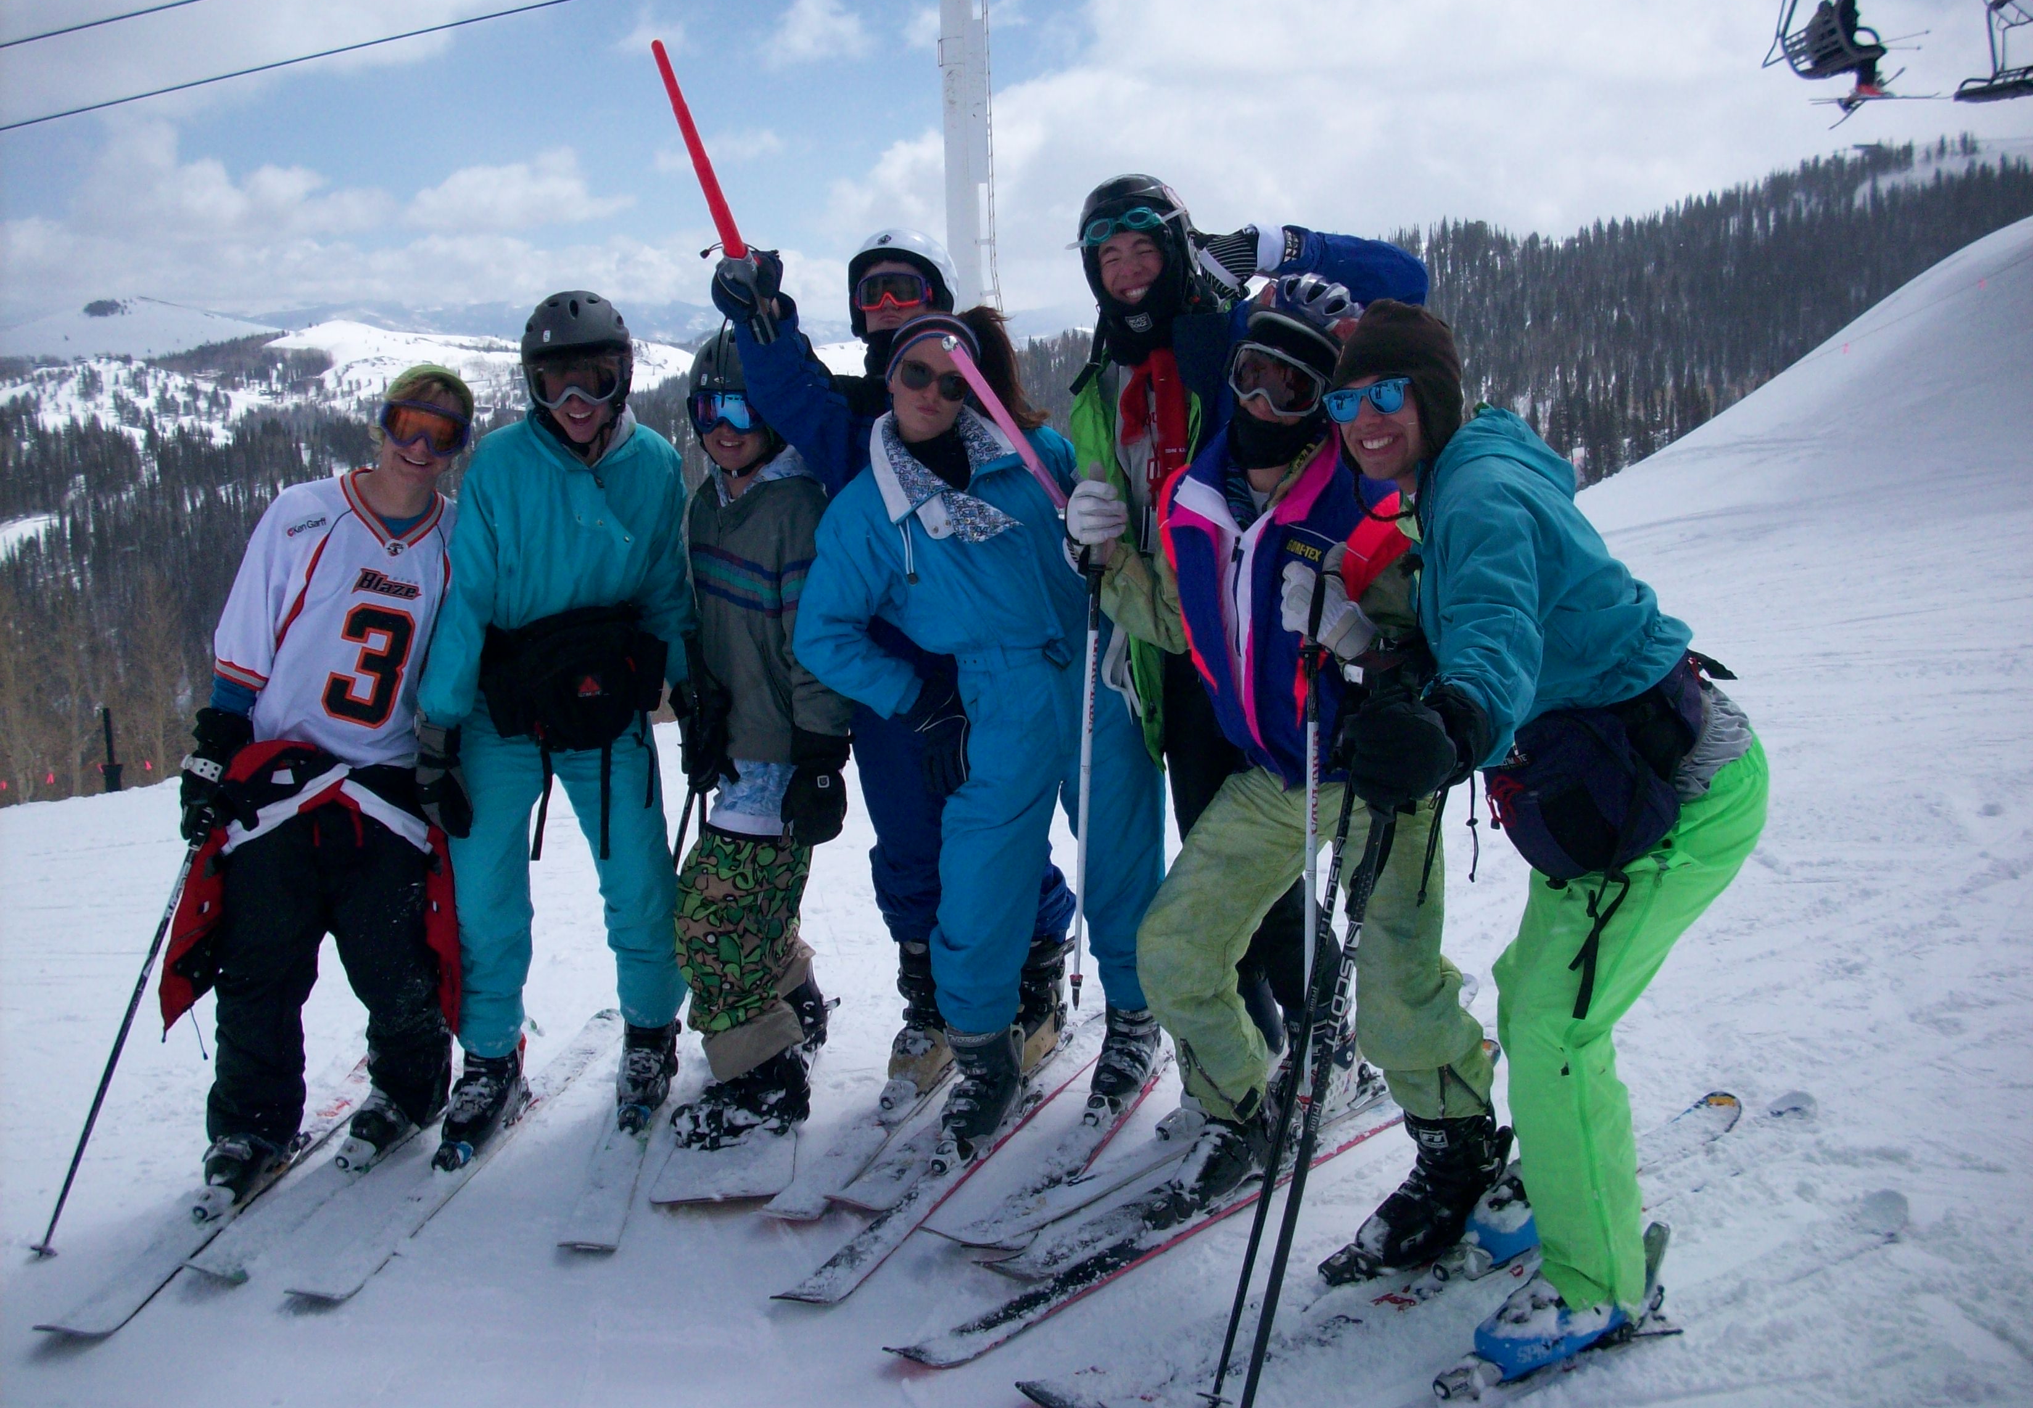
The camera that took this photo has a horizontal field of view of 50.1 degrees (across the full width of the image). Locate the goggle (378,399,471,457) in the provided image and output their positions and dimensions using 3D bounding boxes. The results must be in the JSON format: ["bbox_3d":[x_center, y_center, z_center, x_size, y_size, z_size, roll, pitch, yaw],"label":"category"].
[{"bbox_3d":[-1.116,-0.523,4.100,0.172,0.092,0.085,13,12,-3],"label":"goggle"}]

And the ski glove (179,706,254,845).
[{"bbox_3d":[-1.554,0.137,4.232,0.130,0.260,0.125,2,11,20],"label":"ski glove"}]

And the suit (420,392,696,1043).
[{"bbox_3d":[-1.002,0.064,4.720,0.570,1.390,0.340,-2,8,-6],"label":"suit"}]

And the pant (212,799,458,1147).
[{"bbox_3d":[-1.470,0.556,4.650,0.480,0.750,0.340,-2,8,-5],"label":"pant"}]

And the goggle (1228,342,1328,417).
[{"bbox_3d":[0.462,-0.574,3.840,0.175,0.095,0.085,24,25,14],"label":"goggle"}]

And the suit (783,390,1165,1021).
[{"bbox_3d":[-0.049,0.009,4.317,0.690,1.240,0.460,0,10,10],"label":"suit"}]

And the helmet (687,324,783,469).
[{"bbox_3d":[-0.619,-0.686,4.800,0.215,0.270,0.265,1,12,-2],"label":"helmet"}]

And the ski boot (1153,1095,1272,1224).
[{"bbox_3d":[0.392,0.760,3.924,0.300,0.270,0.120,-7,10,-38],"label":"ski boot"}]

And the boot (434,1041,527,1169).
[{"bbox_3d":[-1.130,0.751,4.619,0.120,0.280,0.310,1,9,10],"label":"boot"}]

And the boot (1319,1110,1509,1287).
[{"bbox_3d":[0.669,0.768,3.579,0.320,0.285,0.130,-6,9,-31],"label":"boot"}]

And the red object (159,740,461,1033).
[{"bbox_3d":[-1.413,0.362,4.360,0.550,0.540,0.320,-1,9,-2],"label":"red object"}]

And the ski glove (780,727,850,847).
[{"bbox_3d":[-0.402,0.168,4.374,0.135,0.240,0.130,2,11,20],"label":"ski glove"}]

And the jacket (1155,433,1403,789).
[{"bbox_3d":[0.490,-0.171,4.000,0.450,0.650,0.300,4,20,17],"label":"jacket"}]

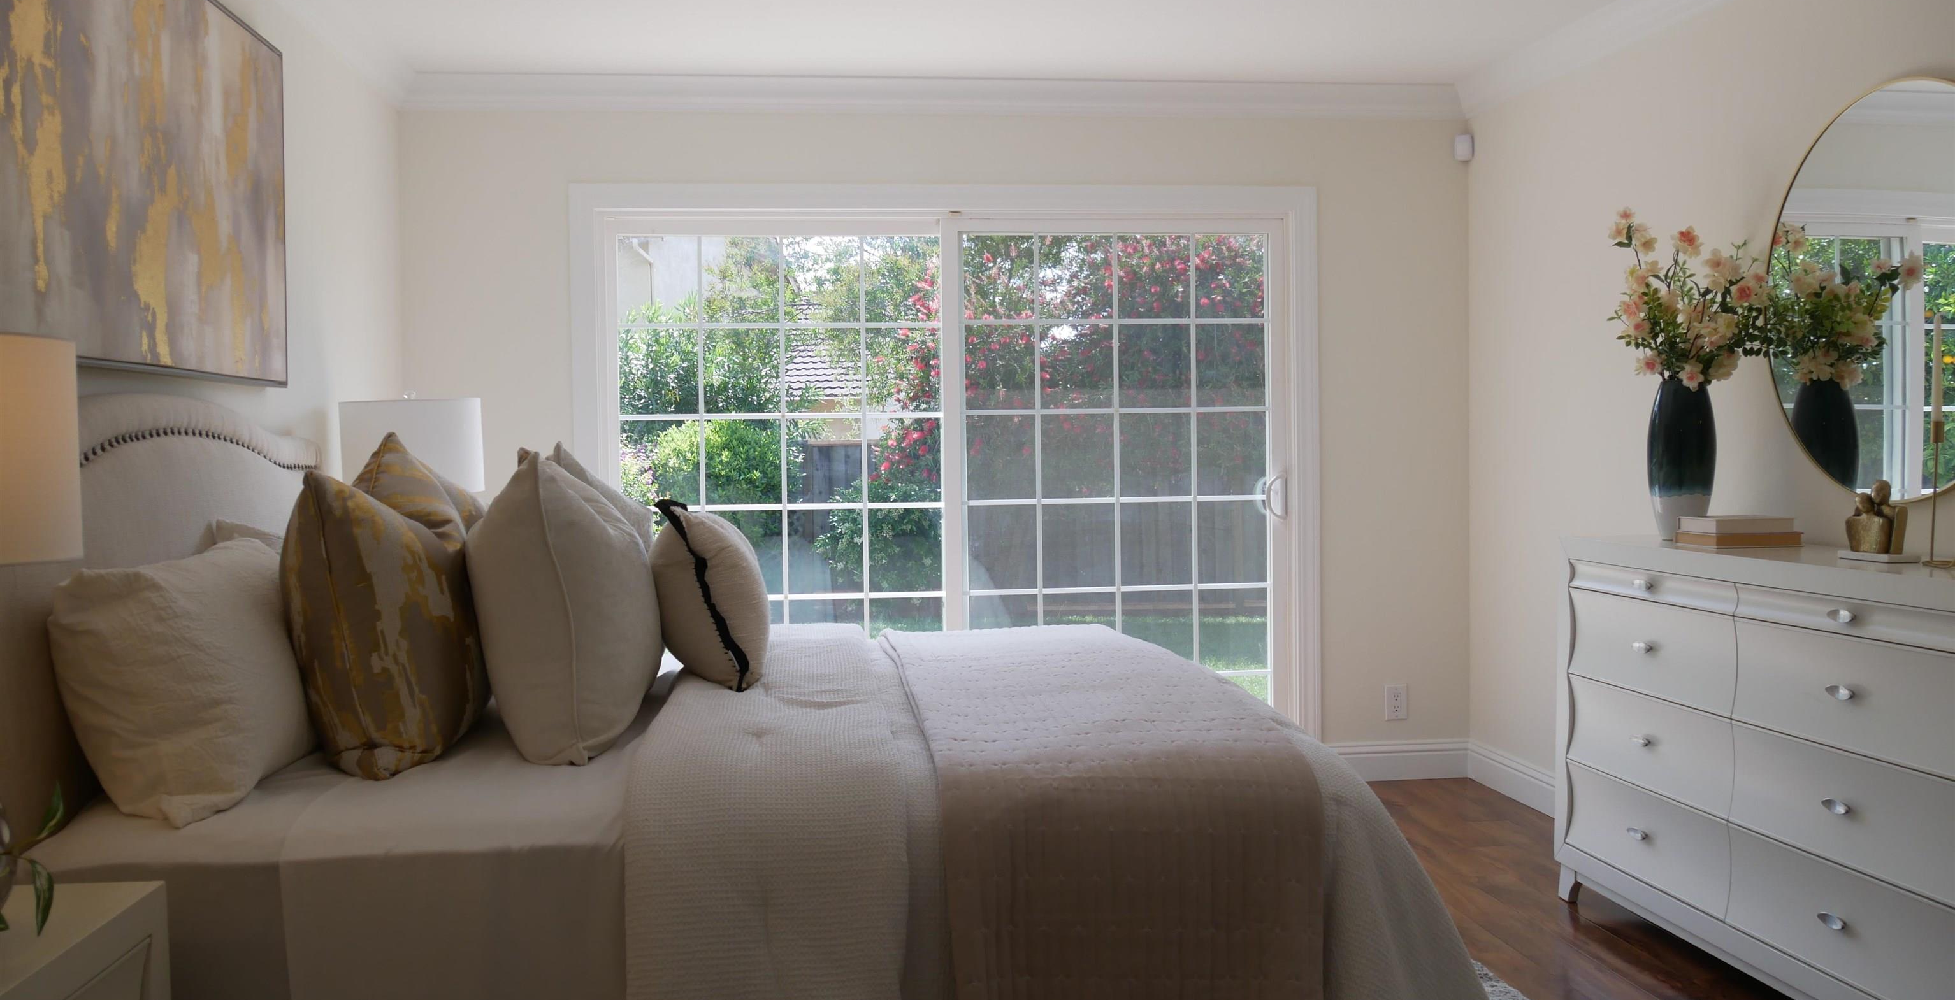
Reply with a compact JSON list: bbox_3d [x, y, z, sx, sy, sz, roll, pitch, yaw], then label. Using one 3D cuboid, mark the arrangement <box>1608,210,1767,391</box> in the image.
[{"bbox_3d":[1.747,-0.497,3.905,0.320,0.453,0.340,-1,2,-8],"label":"arrangement"}]

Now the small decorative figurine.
[{"bbox_3d":[1.847,0.036,3.241,0.065,0.151,0.115,-1,2,-8],"label":"small decorative figurine"}]

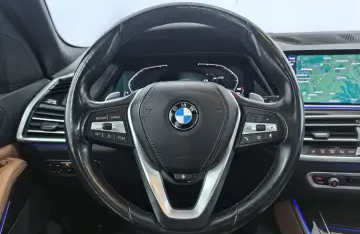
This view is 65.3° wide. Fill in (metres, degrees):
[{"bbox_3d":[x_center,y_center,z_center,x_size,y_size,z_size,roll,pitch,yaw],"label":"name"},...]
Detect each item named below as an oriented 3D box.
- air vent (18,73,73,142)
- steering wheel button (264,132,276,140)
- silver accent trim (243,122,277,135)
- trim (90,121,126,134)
[{"bbox_3d":[-0.298,-0.021,0.665,0.140,0.155,0.060,0,10,-3],"label":"air vent"},{"bbox_3d":[0.150,0.032,0.467,0.019,0.013,0.007,1,-5,0],"label":"steering wheel button"},{"bbox_3d":[0.133,0.019,0.467,0.057,0.019,0.008,1,-5,0],"label":"silver accent trim"},{"bbox_3d":[-0.118,0.018,0.467,0.059,0.020,0.008,1,-5,0],"label":"trim"}]

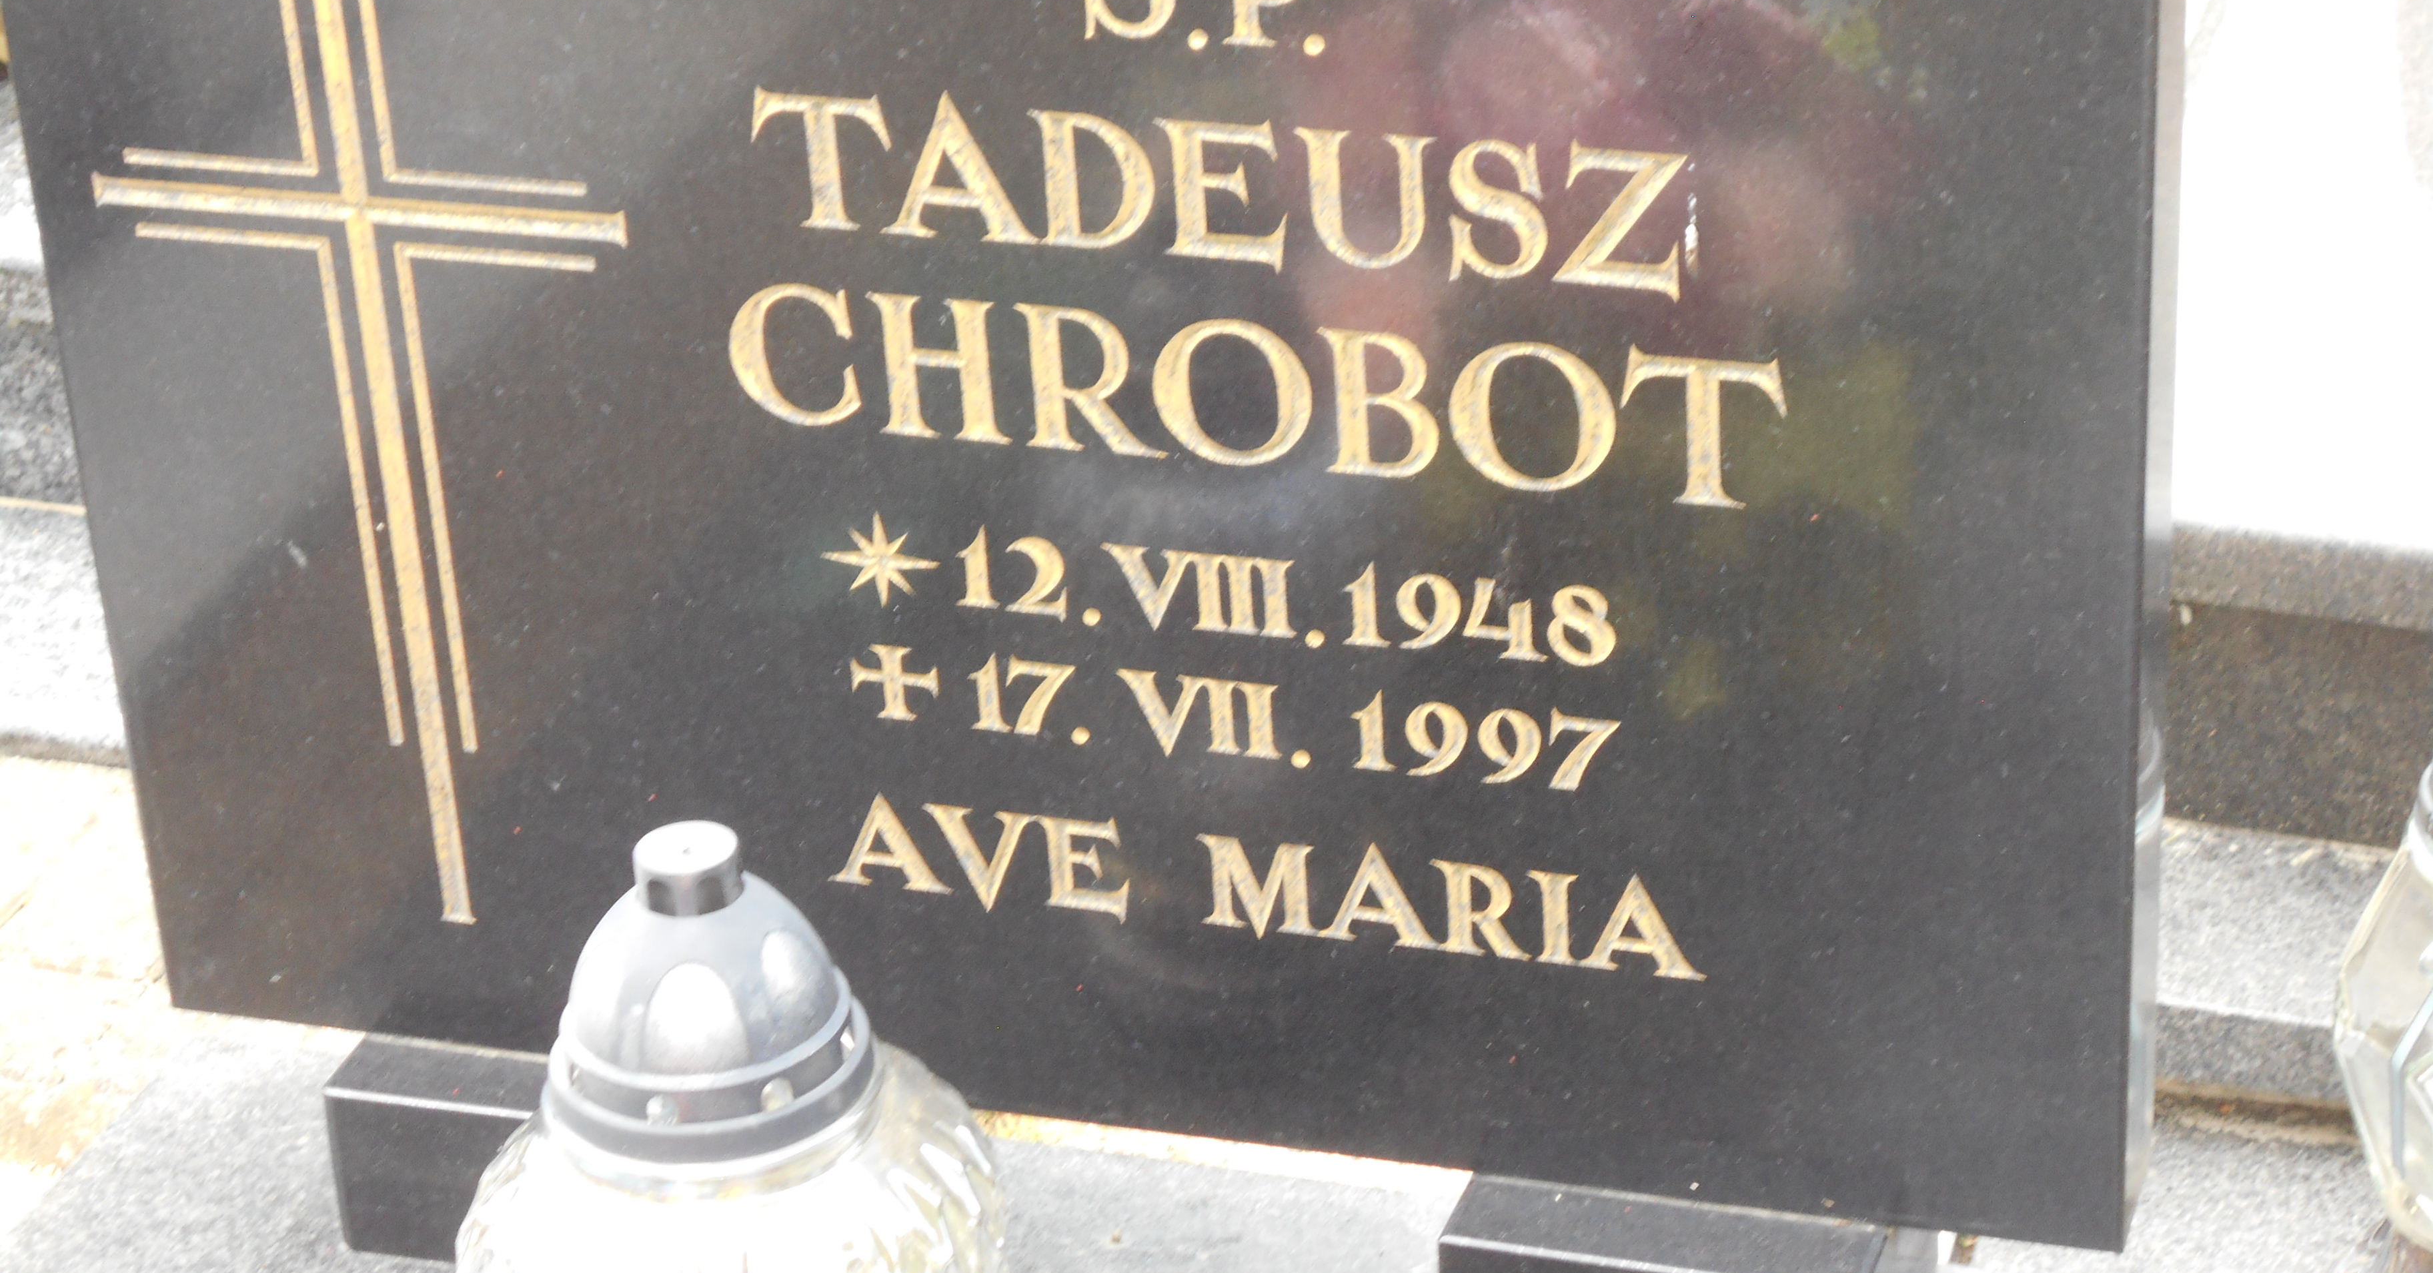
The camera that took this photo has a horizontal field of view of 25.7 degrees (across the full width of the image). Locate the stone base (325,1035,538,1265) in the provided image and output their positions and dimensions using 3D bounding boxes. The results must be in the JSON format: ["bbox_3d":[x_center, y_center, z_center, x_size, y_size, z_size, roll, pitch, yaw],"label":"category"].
[{"bbox_3d":[-0.220,0.165,1.867,0.138,0.066,0.115,6,29,17],"label":"stone base"}]

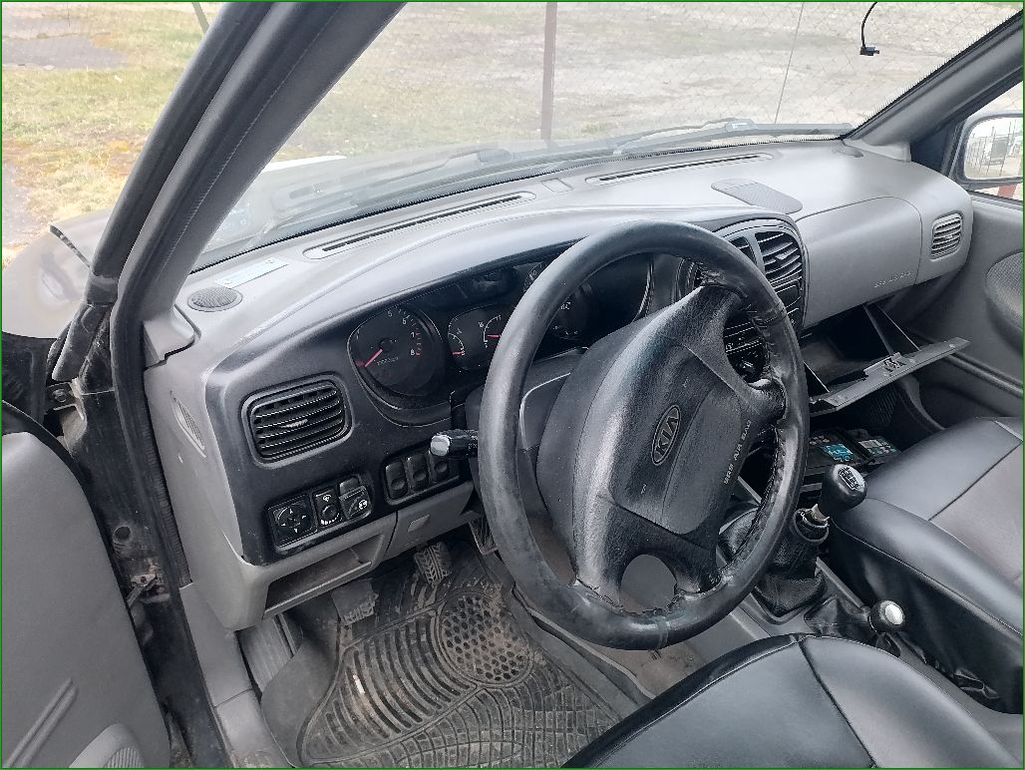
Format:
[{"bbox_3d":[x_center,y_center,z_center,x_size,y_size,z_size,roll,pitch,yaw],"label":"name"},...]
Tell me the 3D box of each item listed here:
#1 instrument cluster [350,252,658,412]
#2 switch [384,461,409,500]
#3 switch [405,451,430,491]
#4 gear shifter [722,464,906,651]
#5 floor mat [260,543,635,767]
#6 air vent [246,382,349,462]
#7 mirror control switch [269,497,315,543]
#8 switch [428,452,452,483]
[{"bbox_3d":[-0.007,-0.088,0.883,0.380,0.120,0.070,-19,22,-29],"label":"instrument cluster"},{"bbox_3d":[-0.127,0.104,0.837,0.024,0.043,0.015,-19,25,-29],"label":"switch"},{"bbox_3d":[-0.105,0.096,0.851,0.024,0.043,0.015,-19,25,-29],"label":"switch"},{"bbox_3d":[0.413,0.194,1.032,0.145,0.240,0.280,-19,37,-29],"label":"gear shifter"},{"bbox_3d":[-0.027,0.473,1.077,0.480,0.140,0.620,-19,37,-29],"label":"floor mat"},{"bbox_3d":[-0.217,0.032,0.763,0.101,0.075,0.030,-19,25,-29],"label":"air vent"},{"bbox_3d":[-0.226,0.136,0.782,0.042,0.046,0.016,-19,25,-29],"label":"mirror control switch"},{"bbox_3d":[-0.081,0.091,0.866,0.024,0.043,0.015,-19,25,-29],"label":"switch"}]

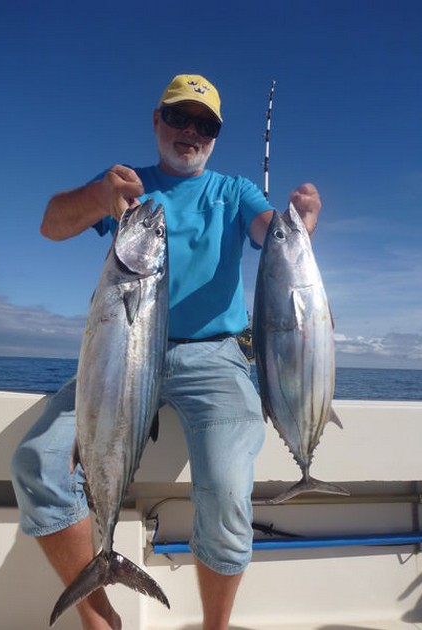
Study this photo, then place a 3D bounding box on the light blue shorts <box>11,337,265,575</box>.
[{"bbox_3d":[-0.155,0.292,1.280,0.580,0.530,0.440,1,-6,7],"label":"light blue shorts"}]

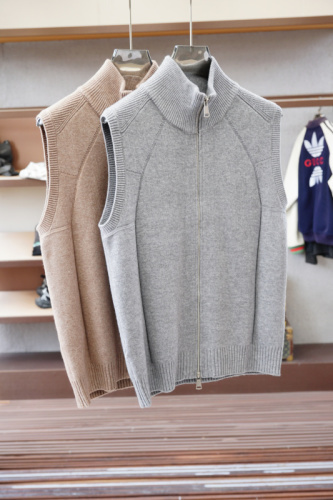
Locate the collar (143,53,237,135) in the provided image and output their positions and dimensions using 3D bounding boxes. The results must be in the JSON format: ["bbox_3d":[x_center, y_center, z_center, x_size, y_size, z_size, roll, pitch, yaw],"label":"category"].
[{"bbox_3d":[0.052,-0.326,1.250,0.195,0.155,0.135,-3,7,-17],"label":"collar"}]

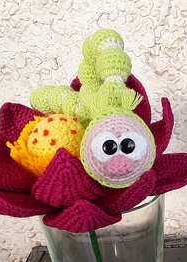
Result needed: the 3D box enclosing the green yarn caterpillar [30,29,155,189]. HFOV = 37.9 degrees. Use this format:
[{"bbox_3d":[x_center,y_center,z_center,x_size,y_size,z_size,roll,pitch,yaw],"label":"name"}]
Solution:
[{"bbox_3d":[-0.010,-0.025,0.265,0.136,0.145,0.127,-4,15,5],"label":"green yarn caterpillar"}]

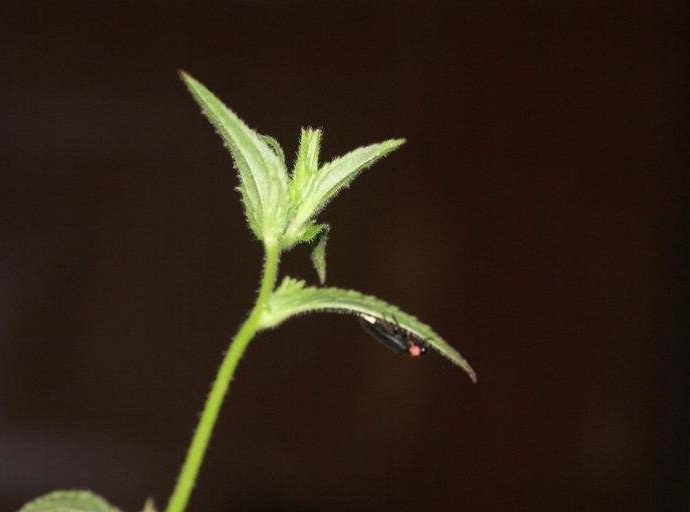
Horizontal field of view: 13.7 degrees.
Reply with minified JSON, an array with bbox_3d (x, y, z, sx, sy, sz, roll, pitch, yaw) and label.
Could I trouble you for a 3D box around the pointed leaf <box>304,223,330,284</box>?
[{"bbox_3d":[-0.005,0.000,0.474,0.004,0.010,0.005,0,0,0],"label":"pointed leaf"}]

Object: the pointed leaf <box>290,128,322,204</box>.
[{"bbox_3d":[-0.006,-0.015,0.470,0.004,0.013,0.004,12,0,0],"label":"pointed leaf"}]

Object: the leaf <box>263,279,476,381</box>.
[{"bbox_3d":[0.005,0.012,0.470,0.036,0.009,0.008,15,0,0],"label":"leaf"}]

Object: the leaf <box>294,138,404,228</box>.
[{"bbox_3d":[0.000,-0.012,0.470,0.023,0.005,0.007,-38,0,0],"label":"leaf"}]

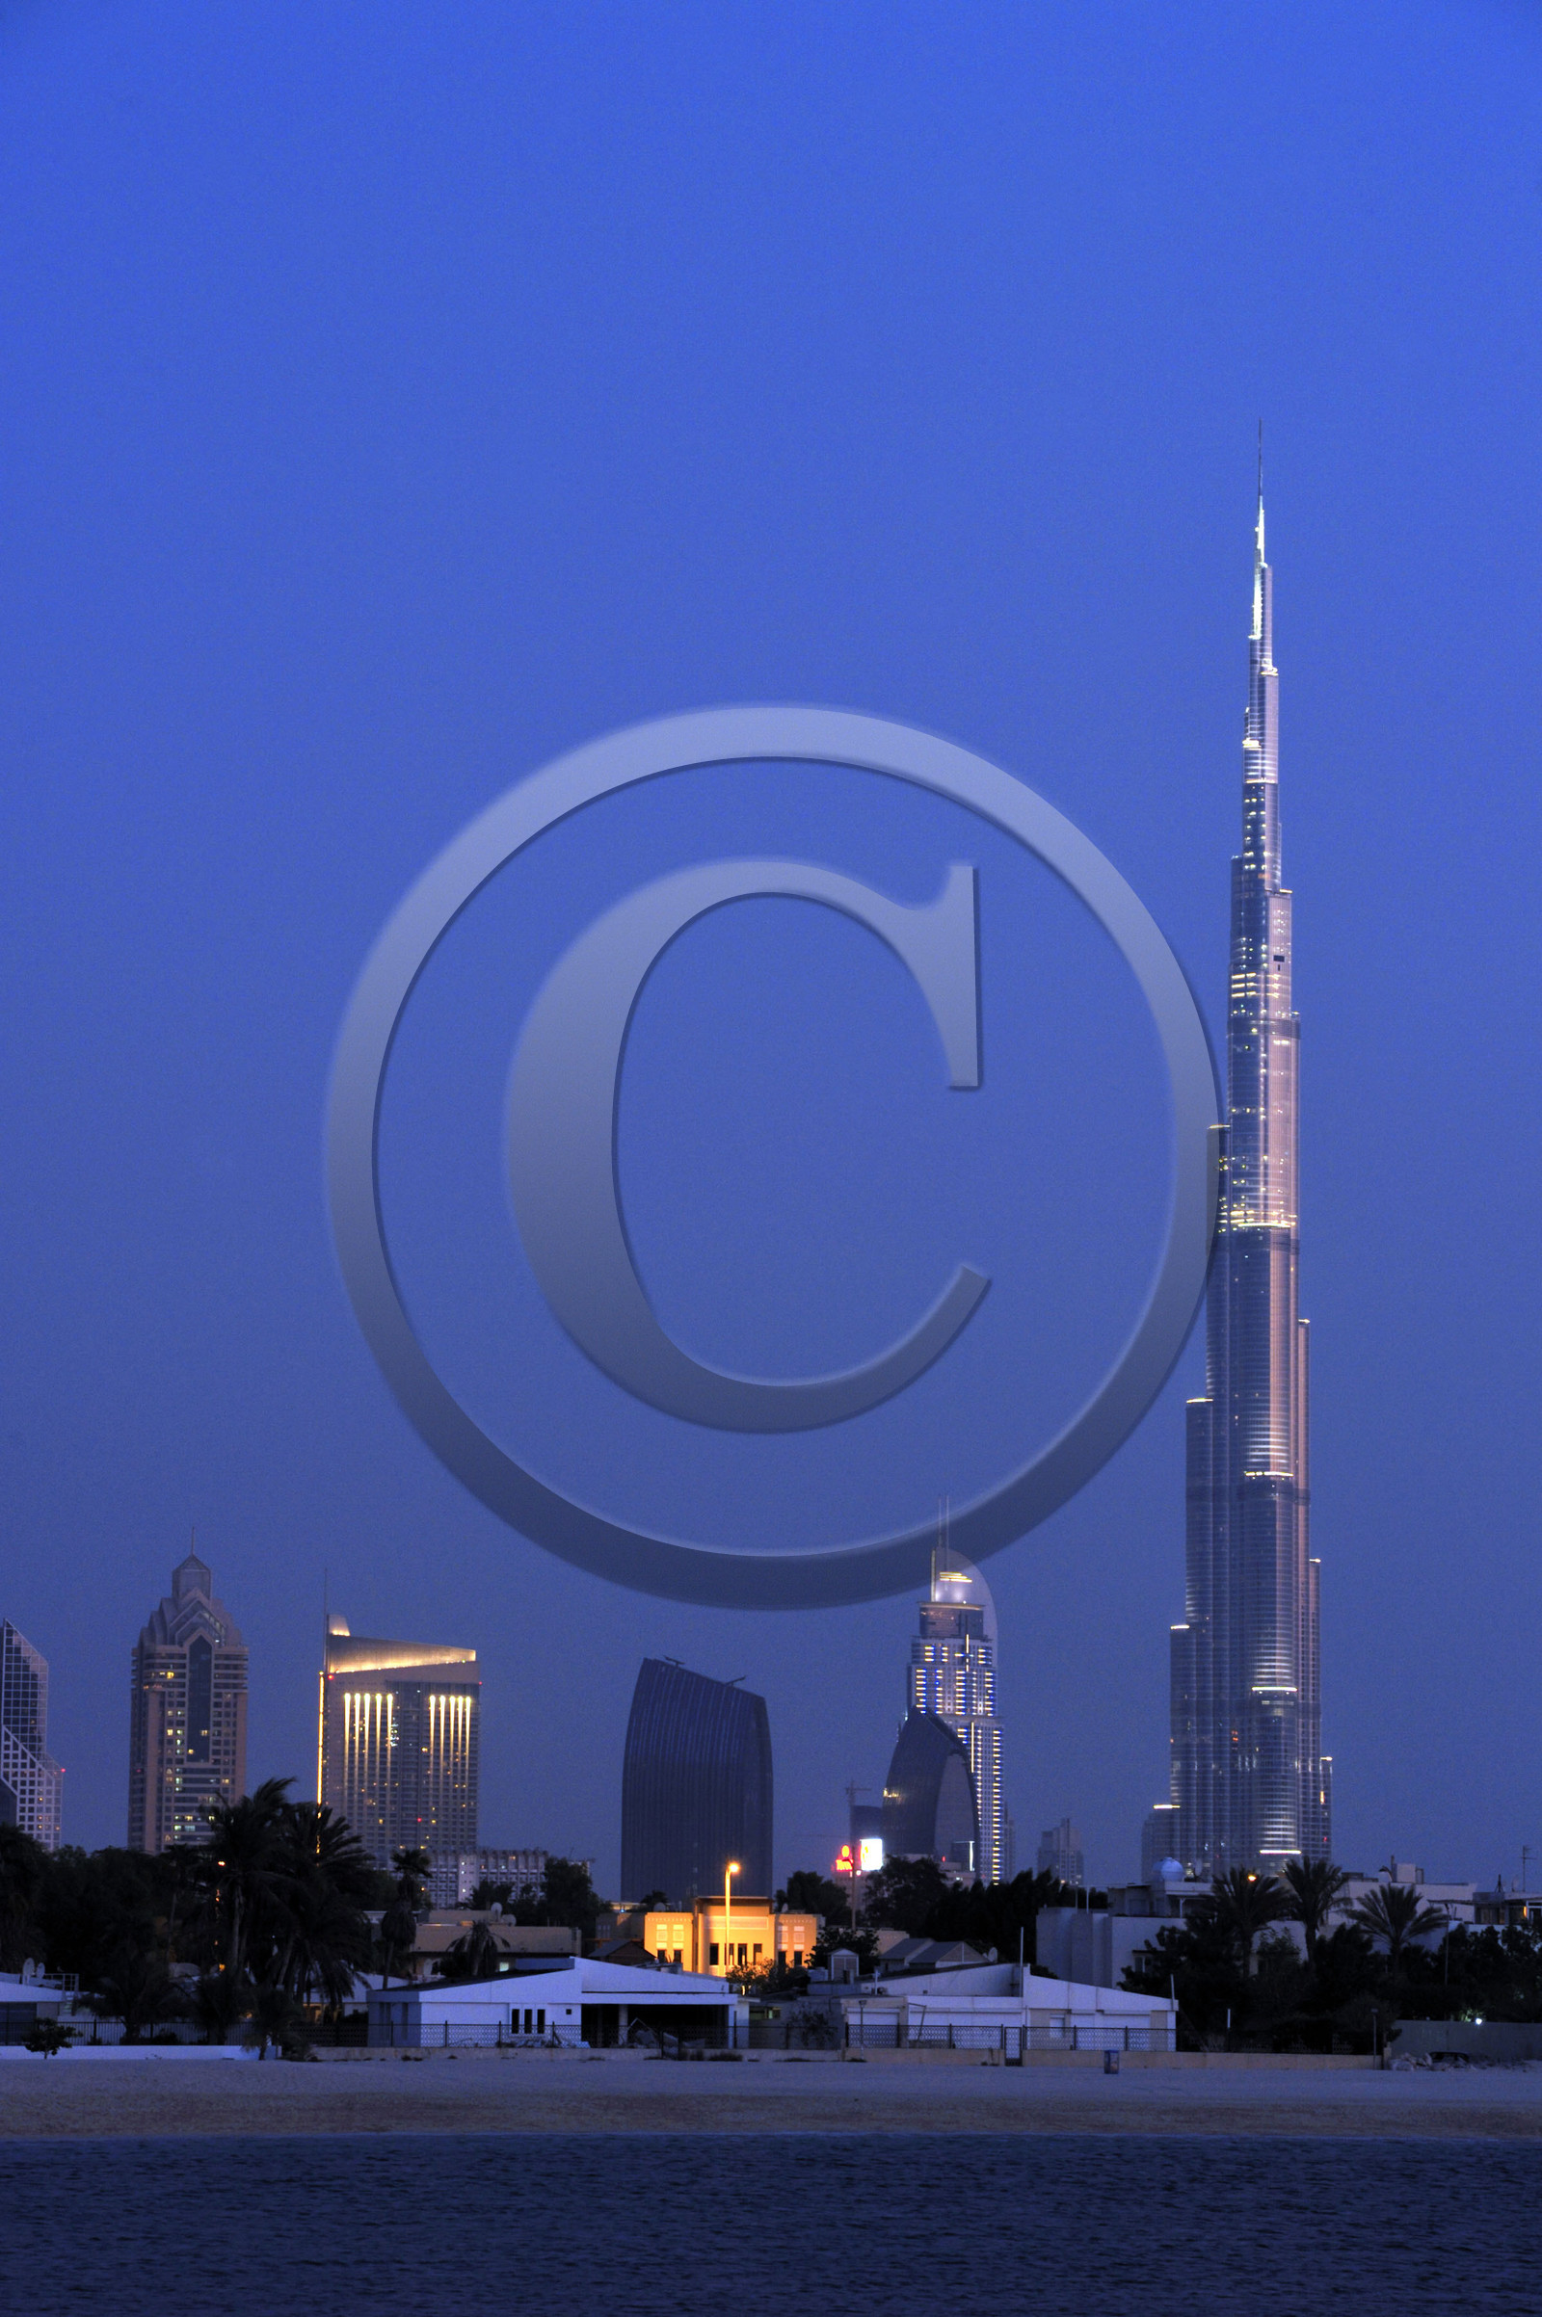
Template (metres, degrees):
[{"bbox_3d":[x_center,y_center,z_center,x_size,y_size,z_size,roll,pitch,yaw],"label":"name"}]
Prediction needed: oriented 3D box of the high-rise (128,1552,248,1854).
[{"bbox_3d":[-219.912,232.006,2811.664,37.000,165.930,31.000,3,-7,-20],"label":"high-rise"}]

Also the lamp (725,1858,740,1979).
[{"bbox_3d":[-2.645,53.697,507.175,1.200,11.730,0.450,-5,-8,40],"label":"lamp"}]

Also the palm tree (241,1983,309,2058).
[{"bbox_3d":[-27.845,48.434,419.175,3.800,4.400,3.800,1,-7,0],"label":"palm tree"}]

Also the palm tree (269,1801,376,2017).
[{"bbox_3d":[-27.100,46.150,449.658,6.400,14.460,6.400,1,-6,0],"label":"palm tree"}]

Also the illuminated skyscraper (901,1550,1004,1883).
[{"bbox_3d":[108.210,365.168,4415.598,58.000,276.000,45.000,1,-7,-8],"label":"illuminated skyscraper"}]

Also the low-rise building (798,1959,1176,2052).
[{"bbox_3d":[12.502,49.426,433.190,20.300,5.590,13.000,1,-6,-8],"label":"low-rise building"}]

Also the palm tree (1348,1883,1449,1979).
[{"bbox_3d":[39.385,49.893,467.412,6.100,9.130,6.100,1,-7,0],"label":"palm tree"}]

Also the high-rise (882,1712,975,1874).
[{"bbox_3d":[76.878,342.610,3664.650,33.000,141.670,35.000,6,-8,-40],"label":"high-rise"}]

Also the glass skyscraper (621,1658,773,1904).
[{"bbox_3d":[-36.199,326.213,3576.112,67.000,173.300,38.000,2,-7,-8],"label":"glass skyscraper"}]

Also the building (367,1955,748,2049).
[{"bbox_3d":[-12.552,49.534,437.188,19.600,5.590,10.800,3,-7,-17],"label":"building"}]

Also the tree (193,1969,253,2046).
[{"bbox_3d":[-31.291,48.486,425.205,3.500,4.610,3.500,1,-7,0],"label":"tree"}]

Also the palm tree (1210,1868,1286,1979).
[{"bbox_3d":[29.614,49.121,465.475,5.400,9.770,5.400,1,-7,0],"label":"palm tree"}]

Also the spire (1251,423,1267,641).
[{"bbox_3d":[253.393,-325.695,3872.990,8.200,114.620,8.200,1,-7,0],"label":"spire"}]

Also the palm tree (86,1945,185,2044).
[{"bbox_3d":[-36.428,47.889,427.325,5.800,6.060,5.600,1,-6,0],"label":"palm tree"}]

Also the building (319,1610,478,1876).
[{"bbox_3d":[-191.683,333.570,3836.731,76.000,193.180,30.000,3,-7,-22],"label":"building"}]

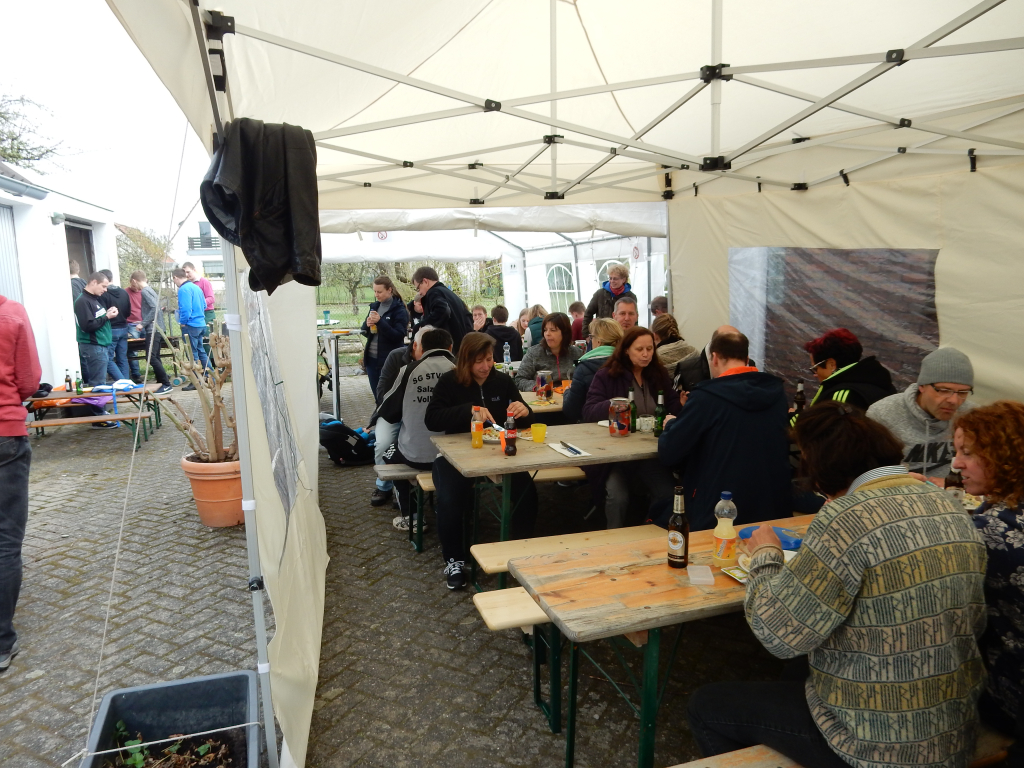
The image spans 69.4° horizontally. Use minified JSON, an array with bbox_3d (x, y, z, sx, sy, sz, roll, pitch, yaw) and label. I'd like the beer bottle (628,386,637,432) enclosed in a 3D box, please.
[{"bbox_3d":[0.663,0.138,4.076,0.061,0.242,0.061,-1,8,0],"label":"beer bottle"}]

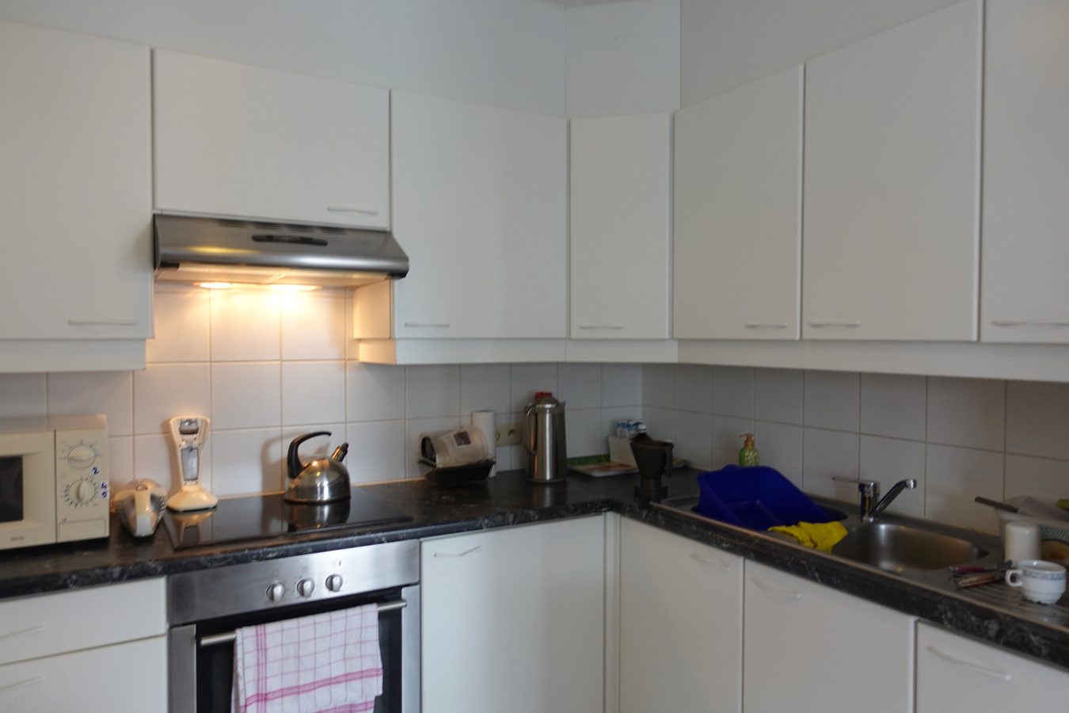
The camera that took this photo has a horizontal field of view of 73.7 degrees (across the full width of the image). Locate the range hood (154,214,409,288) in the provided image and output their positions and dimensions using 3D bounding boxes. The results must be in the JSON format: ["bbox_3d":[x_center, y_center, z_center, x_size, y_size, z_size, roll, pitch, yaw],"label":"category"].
[{"bbox_3d":[-0.715,-0.287,1.972,0.598,0.148,0.475,-1,2,-30],"label":"range hood"}]

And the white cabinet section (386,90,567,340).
[{"bbox_3d":[-0.242,-0.414,2.350,0.597,0.712,0.365,-1,2,-30],"label":"white cabinet section"}]

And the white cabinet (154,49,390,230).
[{"bbox_3d":[-0.752,-0.563,2.029,0.598,0.394,0.325,-1,2,-30],"label":"white cabinet"}]

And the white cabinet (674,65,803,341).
[{"bbox_3d":[0.712,-0.405,2.129,0.337,0.709,0.489,-1,2,-30],"label":"white cabinet"}]

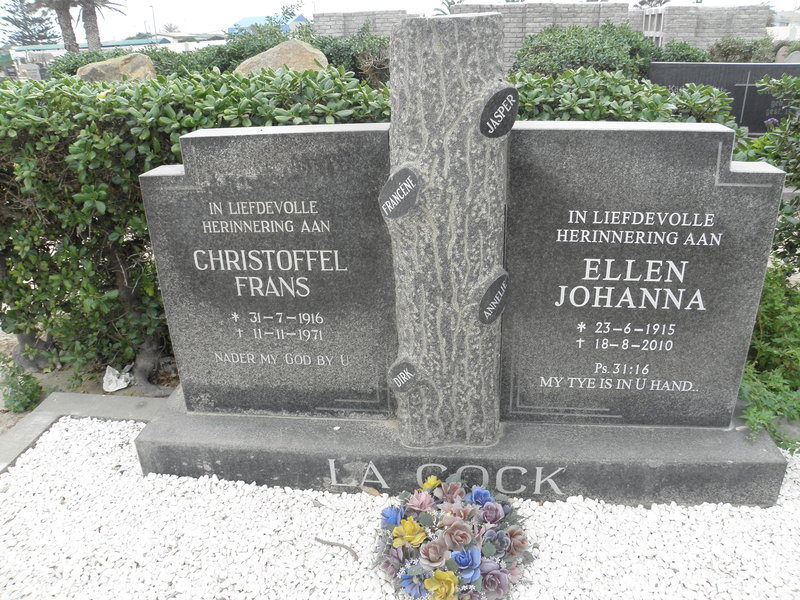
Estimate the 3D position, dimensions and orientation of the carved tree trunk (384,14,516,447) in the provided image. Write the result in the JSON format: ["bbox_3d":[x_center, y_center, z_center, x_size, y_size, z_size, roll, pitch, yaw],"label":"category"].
[{"bbox_3d":[0.147,-0.151,1.728,0.335,1.200,0.270,1,22,8],"label":"carved tree trunk"}]

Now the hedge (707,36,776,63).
[{"bbox_3d":[5.563,-3.829,9.926,1.100,0.950,0.800,1,24,8],"label":"hedge"}]

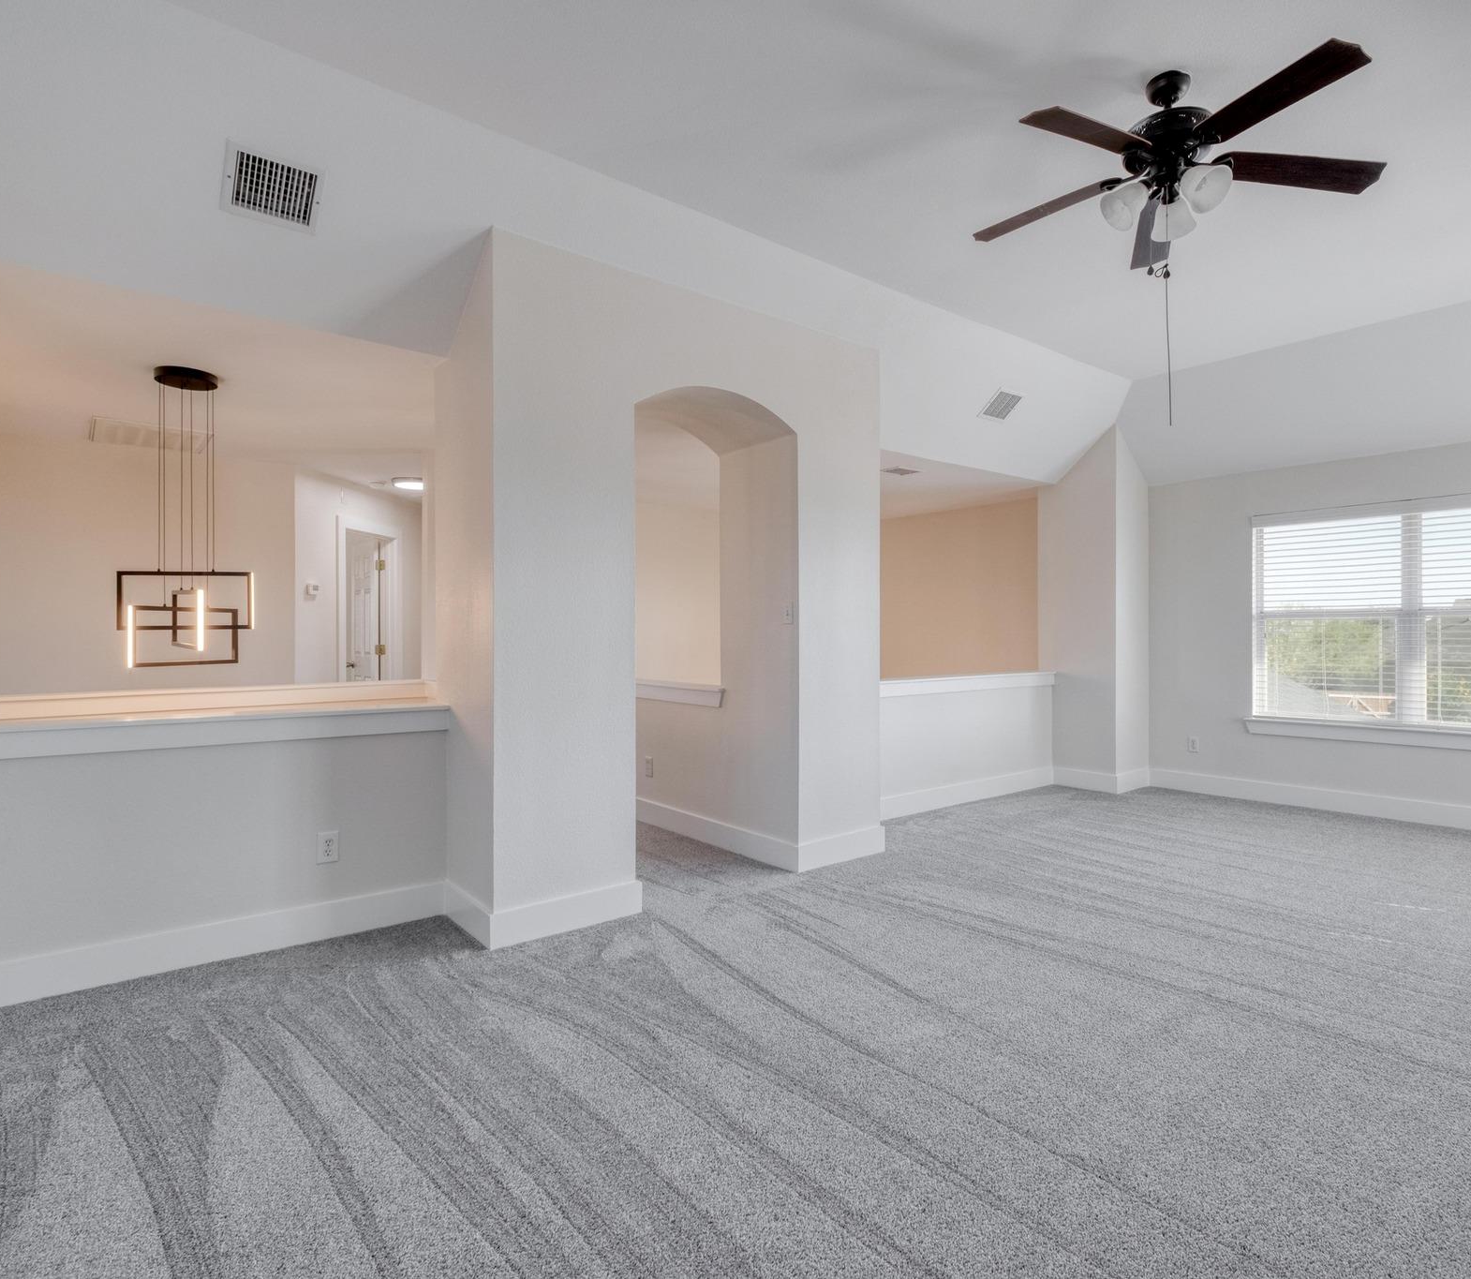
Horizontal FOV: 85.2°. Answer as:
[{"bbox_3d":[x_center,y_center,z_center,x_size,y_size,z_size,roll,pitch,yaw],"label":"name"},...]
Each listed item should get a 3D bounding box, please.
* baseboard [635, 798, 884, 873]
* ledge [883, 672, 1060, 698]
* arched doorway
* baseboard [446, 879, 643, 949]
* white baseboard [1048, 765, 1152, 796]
[{"bbox_3d":[0.082,1.162,5.086,0.695,0.148,1.704,0,0,-38],"label":"baseboard"},{"bbox_3d":[1.585,0.342,5.930,2.743,0.111,0.228,0,0,-38],"label":"ledge"},{"bbox_3d":[-0.271,0.015,4.166,0.994,2.442,0.664,0,0,-38],"label":"arched doorway"},{"bbox_3d":[-0.871,1.164,3.610,0.713,0.148,0.566,0,0,-38],"label":"baseboard"},{"bbox_3d":[3.086,1.153,6.692,0.560,0.148,0.541,0,0,-38],"label":"white baseboard"}]

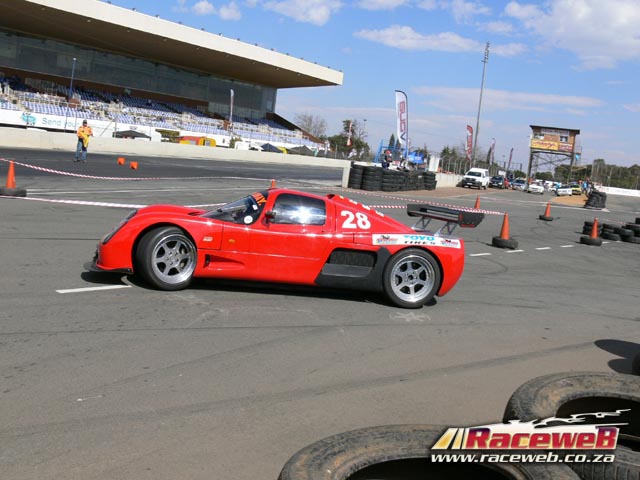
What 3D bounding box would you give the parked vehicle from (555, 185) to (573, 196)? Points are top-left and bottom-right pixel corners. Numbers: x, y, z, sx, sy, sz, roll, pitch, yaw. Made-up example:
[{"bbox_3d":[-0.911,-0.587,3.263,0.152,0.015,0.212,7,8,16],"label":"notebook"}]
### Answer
[{"bbox_3d":[28.527,-5.799,75.500,1.680,1.380,4.100,8,8,15],"label":"parked vehicle"}]

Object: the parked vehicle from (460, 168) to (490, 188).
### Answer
[{"bbox_3d":[14.632,-5.694,60.500,1.800,1.830,5.000,9,8,21],"label":"parked vehicle"}]

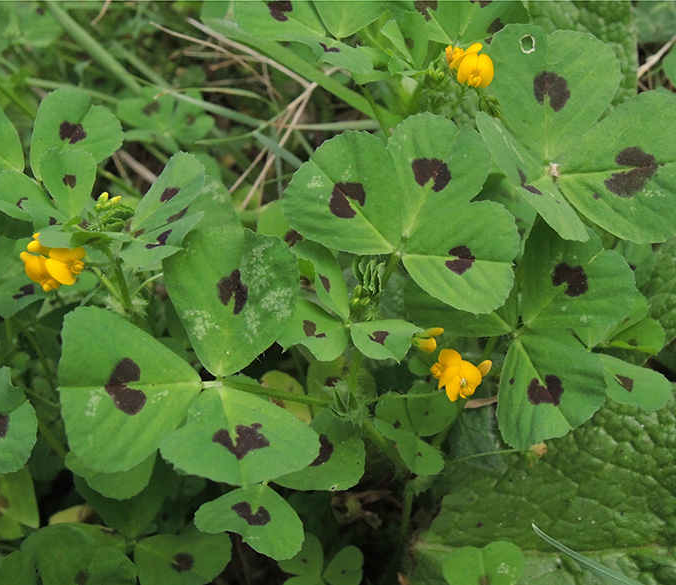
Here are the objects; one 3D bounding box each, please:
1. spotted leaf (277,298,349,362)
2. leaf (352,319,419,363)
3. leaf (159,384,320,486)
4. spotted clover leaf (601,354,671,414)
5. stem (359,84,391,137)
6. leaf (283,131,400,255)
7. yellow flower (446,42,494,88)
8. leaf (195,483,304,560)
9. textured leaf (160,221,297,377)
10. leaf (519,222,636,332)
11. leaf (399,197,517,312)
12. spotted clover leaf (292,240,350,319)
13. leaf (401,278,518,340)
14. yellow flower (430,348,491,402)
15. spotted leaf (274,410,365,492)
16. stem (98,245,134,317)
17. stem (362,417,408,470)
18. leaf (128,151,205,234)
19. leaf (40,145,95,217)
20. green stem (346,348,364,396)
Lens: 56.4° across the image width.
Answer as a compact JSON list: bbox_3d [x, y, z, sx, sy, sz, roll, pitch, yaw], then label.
[{"bbox_3d":[-0.006,0.008,0.139,0.016,0.004,0.015,-4,60,-2],"label":"spotted leaf"},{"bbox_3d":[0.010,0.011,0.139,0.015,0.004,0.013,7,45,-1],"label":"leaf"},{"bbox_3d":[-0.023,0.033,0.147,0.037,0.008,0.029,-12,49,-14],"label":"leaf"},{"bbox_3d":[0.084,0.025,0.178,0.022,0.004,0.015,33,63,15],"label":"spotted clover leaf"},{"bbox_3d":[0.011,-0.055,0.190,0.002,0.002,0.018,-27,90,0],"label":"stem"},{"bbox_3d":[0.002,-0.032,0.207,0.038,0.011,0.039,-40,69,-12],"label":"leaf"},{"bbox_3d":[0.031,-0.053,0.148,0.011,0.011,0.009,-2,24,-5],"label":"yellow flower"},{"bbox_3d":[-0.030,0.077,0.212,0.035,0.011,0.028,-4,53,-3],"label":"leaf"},{"bbox_3d":[-0.023,0.002,0.136,0.028,0.007,0.034,7,66,0],"label":"textured leaf"},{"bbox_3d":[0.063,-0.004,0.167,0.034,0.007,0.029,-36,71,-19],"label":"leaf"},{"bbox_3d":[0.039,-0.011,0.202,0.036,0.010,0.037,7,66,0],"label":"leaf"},{"bbox_3d":[-0.004,-0.003,0.141,0.012,0.006,0.020,-25,75,-40],"label":"spotted clover leaf"},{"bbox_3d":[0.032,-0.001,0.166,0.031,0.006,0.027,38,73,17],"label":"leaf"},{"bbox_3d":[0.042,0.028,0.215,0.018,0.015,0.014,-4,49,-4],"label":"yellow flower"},{"bbox_3d":[-0.005,0.037,0.146,0.022,0.005,0.019,10,67,4],"label":"spotted leaf"},{"bbox_3d":[-0.052,-0.003,0.147,0.003,0.018,0.003,-21,21,6],"label":"stem"},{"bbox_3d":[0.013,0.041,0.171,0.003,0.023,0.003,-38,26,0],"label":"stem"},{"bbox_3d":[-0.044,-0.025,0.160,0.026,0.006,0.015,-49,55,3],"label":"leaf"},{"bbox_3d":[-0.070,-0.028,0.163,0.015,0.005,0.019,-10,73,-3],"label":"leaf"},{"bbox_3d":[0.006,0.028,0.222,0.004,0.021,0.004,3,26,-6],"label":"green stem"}]

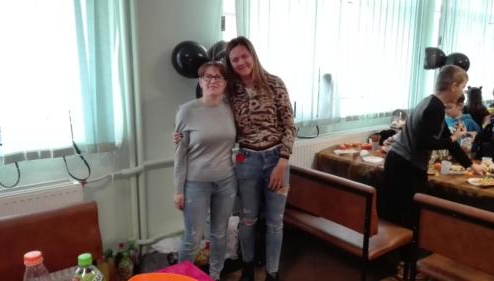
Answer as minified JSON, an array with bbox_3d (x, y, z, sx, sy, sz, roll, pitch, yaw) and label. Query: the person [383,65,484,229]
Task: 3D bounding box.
[{"bbox_3d":[1.364,0.242,2.625,0.800,1.550,0.470,-2,11,-12],"label":"person"}]

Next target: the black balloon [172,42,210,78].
[{"bbox_3d":[-0.437,-0.625,2.770,0.290,0.290,0.290,1,11,0],"label":"black balloon"}]

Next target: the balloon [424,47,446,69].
[{"bbox_3d":[2.658,-1.171,5.100,0.320,0.310,0.320,-8,14,-39],"label":"balloon"}]

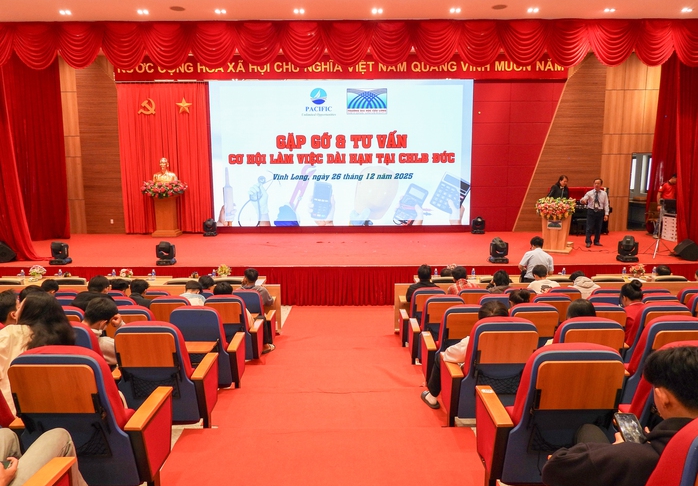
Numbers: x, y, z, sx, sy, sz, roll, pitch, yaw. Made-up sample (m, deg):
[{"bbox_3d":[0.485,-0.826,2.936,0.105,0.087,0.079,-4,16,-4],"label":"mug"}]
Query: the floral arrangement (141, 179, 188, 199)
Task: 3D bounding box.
[{"bbox_3d":[-5.355,-1.540,14.065,1.380,0.540,0.720,0,7,0],"label":"floral arrangement"}]

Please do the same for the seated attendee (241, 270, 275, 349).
[{"bbox_3d":[-1.270,0.900,6.870,0.520,1.220,0.780,0,8,0],"label":"seated attendee"}]

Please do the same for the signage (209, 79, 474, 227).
[{"bbox_3d":[-0.224,-2.650,14.375,7.700,4.300,0.150,0,8,-1],"label":"signage"}]

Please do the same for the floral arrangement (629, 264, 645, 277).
[{"bbox_3d":[5.012,0.486,8.405,0.280,0.230,0.270,0,7,0],"label":"floral arrangement"}]

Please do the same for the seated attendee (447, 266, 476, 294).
[{"bbox_3d":[1.514,0.866,6.768,0.500,1.180,0.760,0,7,0],"label":"seated attendee"}]

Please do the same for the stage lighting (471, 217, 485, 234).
[{"bbox_3d":[3.980,-0.537,14.856,0.400,0.520,0.330,0,7,0],"label":"stage lighting"}]

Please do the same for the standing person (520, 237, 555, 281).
[{"bbox_3d":[2.968,0.649,7.649,0.520,1.570,0.380,-1,7,-8],"label":"standing person"}]

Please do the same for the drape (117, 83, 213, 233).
[{"bbox_3d":[-5.490,-2.440,14.500,2.720,4.450,0.200,0,8,-1],"label":"drape"}]

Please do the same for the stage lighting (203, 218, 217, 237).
[{"bbox_3d":[-4.050,-0.439,14.150,0.410,0.500,0.360,0,8,-1],"label":"stage lighting"}]

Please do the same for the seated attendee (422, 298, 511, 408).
[{"bbox_3d":[0.954,0.884,3.765,0.640,1.030,0.850,-1,7,-6],"label":"seated attendee"}]

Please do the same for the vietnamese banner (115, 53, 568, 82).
[{"bbox_3d":[-0.212,-5.162,14.255,13.400,0.760,0.080,0,7,0],"label":"vietnamese banner"}]

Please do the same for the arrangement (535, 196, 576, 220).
[{"bbox_3d":[4.576,-0.757,10.700,0.880,0.500,0.480,4,9,28],"label":"arrangement"}]

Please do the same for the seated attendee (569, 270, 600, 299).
[{"bbox_3d":[3.280,0.930,6.930,0.500,1.130,0.820,0,8,0],"label":"seated attendee"}]

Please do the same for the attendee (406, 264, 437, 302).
[{"bbox_3d":[0.994,0.859,6.767,0.500,1.190,0.760,0,7,0],"label":"attendee"}]

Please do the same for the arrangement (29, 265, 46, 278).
[{"bbox_3d":[-5.250,0.490,8.170,0.290,0.250,0.270,0,8,-1],"label":"arrangement"}]

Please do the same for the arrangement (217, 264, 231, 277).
[{"bbox_3d":[-2.100,0.472,8.170,0.250,0.240,0.240,0,8,-1],"label":"arrangement"}]

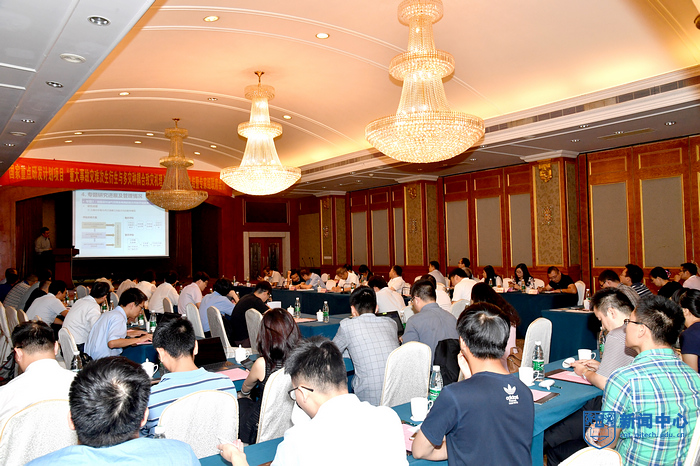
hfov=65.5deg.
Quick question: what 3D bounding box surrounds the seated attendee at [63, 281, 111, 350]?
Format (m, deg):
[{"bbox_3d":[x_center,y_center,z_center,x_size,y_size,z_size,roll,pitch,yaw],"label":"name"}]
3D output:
[{"bbox_3d":[-2.720,1.169,5.900,0.750,1.230,0.550,0,-3,-37],"label":"seated attendee"}]

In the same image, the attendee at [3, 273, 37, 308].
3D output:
[{"bbox_3d":[-6.056,1.403,10.063,0.740,1.220,0.520,0,-3,-38],"label":"attendee"}]

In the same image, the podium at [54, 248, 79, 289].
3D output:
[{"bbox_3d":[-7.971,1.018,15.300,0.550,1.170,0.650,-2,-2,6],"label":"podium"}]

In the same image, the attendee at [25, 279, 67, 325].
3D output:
[{"bbox_3d":[-3.680,1.226,6.850,0.750,1.230,0.550,0,-3,-37],"label":"attendee"}]

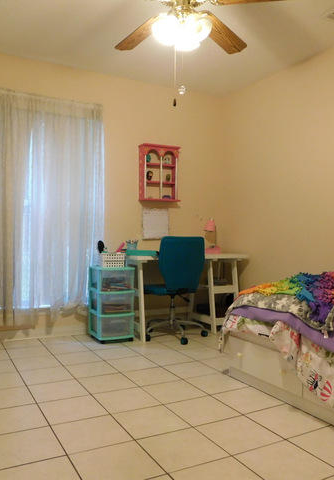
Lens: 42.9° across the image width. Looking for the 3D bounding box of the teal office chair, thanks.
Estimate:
[{"bbox_3d":[0.062,0.425,3.884,0.580,0.926,0.580,1,0,-22],"label":"teal office chair"}]

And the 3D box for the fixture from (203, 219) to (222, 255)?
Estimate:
[{"bbox_3d":[0.470,-0.037,4.340,0.160,0.360,0.125,1,1,-42],"label":"fixture"}]

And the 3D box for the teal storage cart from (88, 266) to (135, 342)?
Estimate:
[{"bbox_3d":[-0.486,0.558,3.762,0.325,0.640,0.325,1,0,-28],"label":"teal storage cart"}]

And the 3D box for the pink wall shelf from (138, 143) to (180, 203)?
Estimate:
[{"bbox_3d":[-0.071,-0.647,4.192,0.405,0.540,0.130,1,0,-28],"label":"pink wall shelf"}]

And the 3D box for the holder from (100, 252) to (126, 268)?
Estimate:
[{"bbox_3d":[-0.480,0.177,3.731,0.215,0.135,0.145,1,0,-28],"label":"holder"}]

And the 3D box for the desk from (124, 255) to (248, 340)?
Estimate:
[{"bbox_3d":[0.126,0.511,4.128,1.275,0.752,0.445,1,0,-28],"label":"desk"}]

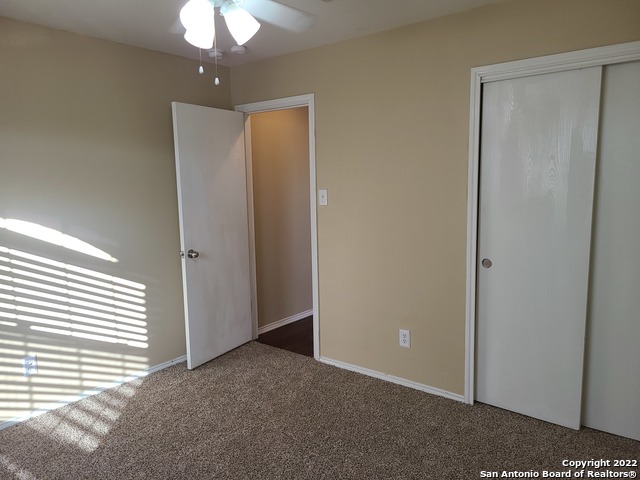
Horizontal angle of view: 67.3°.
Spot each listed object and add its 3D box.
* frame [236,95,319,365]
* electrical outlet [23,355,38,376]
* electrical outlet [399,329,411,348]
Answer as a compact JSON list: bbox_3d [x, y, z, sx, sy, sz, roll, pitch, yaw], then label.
[{"bbox_3d":[-0.333,-0.101,4.030,0.886,2.070,0.130,5,10,39],"label":"frame"},{"bbox_3d":[-1.819,0.792,3.032,0.010,0.119,0.073,5,10,39],"label":"electrical outlet"},{"bbox_3d":[0.586,0.686,3.325,0.073,0.119,0.010,5,10,39],"label":"electrical outlet"}]

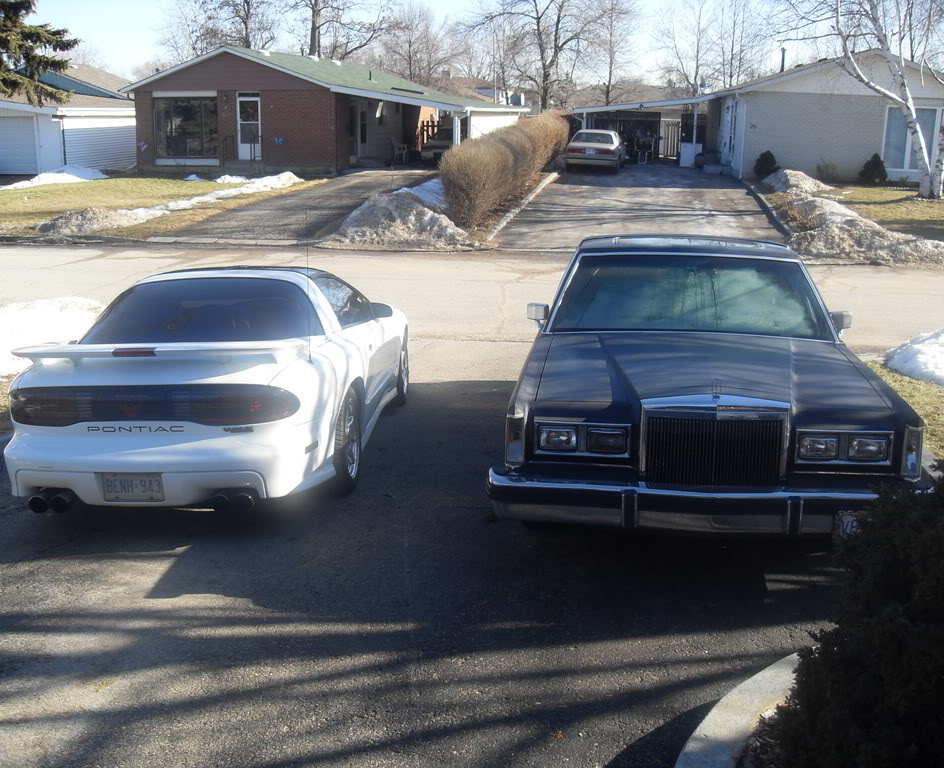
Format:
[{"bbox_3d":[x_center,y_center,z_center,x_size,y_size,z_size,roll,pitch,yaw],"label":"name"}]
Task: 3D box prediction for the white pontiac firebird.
[{"bbox_3d":[-1.555,-0.220,7.410,1.890,1.300,5.000,2,12,3],"label":"white pontiac firebird"}]

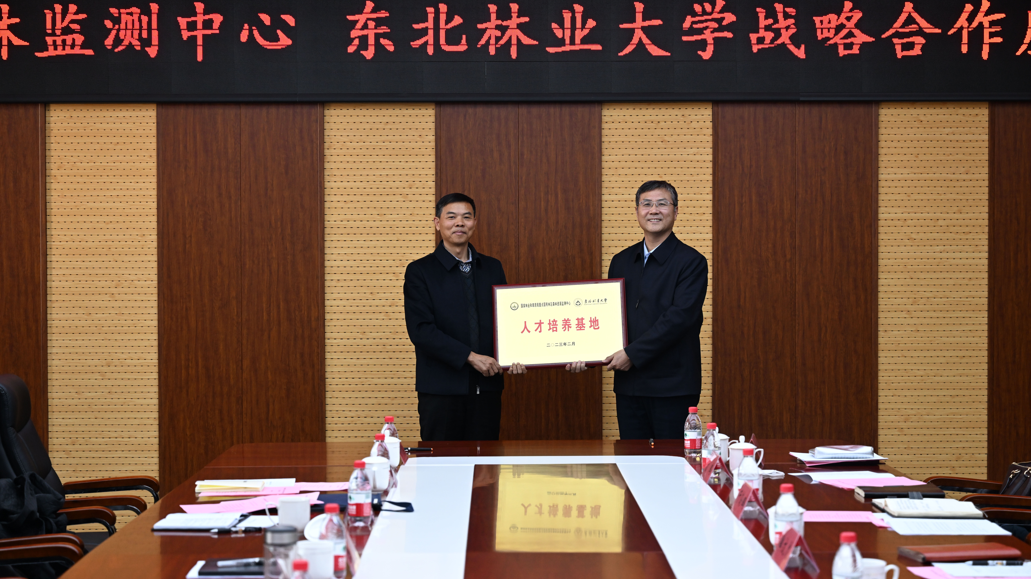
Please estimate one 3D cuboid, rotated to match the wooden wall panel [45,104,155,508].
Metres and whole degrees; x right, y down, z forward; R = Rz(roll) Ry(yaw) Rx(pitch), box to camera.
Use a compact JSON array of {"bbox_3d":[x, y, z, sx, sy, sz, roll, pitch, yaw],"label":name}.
[{"bbox_3d":[-2.015,0.136,9.785,0.536,2.078,0.030,0,1,-1],"label":"wooden wall panel"}]

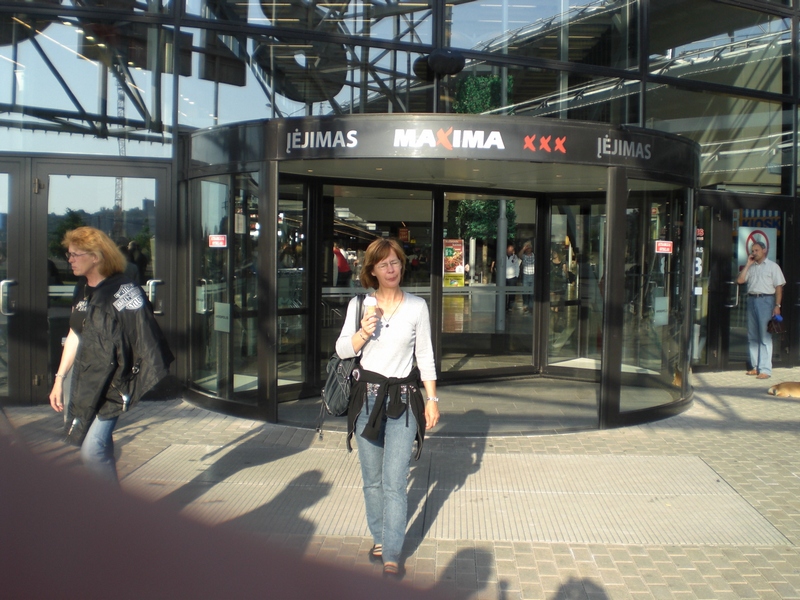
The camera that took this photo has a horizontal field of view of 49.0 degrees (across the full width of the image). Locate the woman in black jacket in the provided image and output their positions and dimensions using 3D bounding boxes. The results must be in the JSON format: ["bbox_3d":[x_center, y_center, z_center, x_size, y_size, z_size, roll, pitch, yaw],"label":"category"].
[{"bbox_3d":[-1.463,0.414,4.406,0.500,1.640,0.520,-1,4,-40],"label":"woman in black jacket"}]

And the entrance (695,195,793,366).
[{"bbox_3d":[4.689,-0.219,12.042,1.750,2.390,0.120,0,3,-23],"label":"entrance"}]

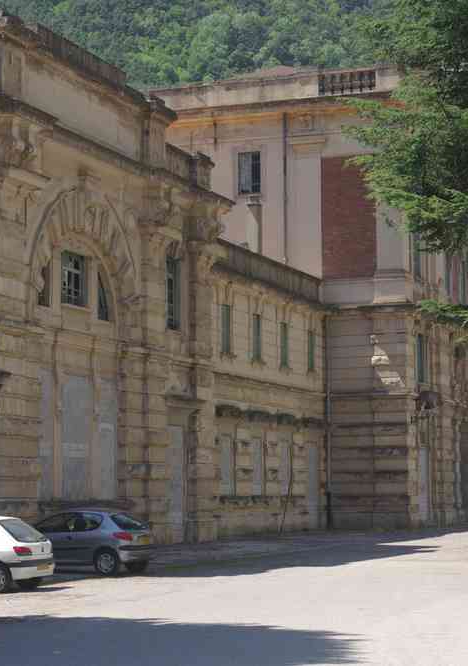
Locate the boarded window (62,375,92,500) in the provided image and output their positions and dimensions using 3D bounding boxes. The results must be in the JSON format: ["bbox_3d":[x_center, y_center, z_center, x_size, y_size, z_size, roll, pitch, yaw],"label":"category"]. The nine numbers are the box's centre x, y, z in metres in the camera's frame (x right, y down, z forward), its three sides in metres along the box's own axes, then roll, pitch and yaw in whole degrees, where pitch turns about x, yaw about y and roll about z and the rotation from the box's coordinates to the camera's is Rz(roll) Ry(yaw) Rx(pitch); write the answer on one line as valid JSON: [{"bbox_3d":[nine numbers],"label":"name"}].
[{"bbox_3d":[-4.763,3.130,49.815,0.200,3.724,1.901,-3,-6,21],"label":"boarded window"}]

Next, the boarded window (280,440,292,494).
[{"bbox_3d":[2.079,5.547,68.828,0.200,2.222,1.248,-3,-6,21],"label":"boarded window"}]

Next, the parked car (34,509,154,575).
[{"bbox_3d":[-3.844,4.924,39.220,3.835,1.428,1.652,-2,-6,21],"label":"parked car"}]

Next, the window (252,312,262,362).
[{"bbox_3d":[0.862,0.160,66.278,0.200,1.879,1.068,-3,-6,21],"label":"window"}]

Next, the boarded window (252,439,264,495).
[{"bbox_3d":[0.880,5.268,65.726,0.200,2.219,1.138,-3,-6,21],"label":"boarded window"}]

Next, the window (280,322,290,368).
[{"bbox_3d":[2.076,0.521,69.410,0.200,1.926,1.134,-3,-6,21],"label":"window"}]

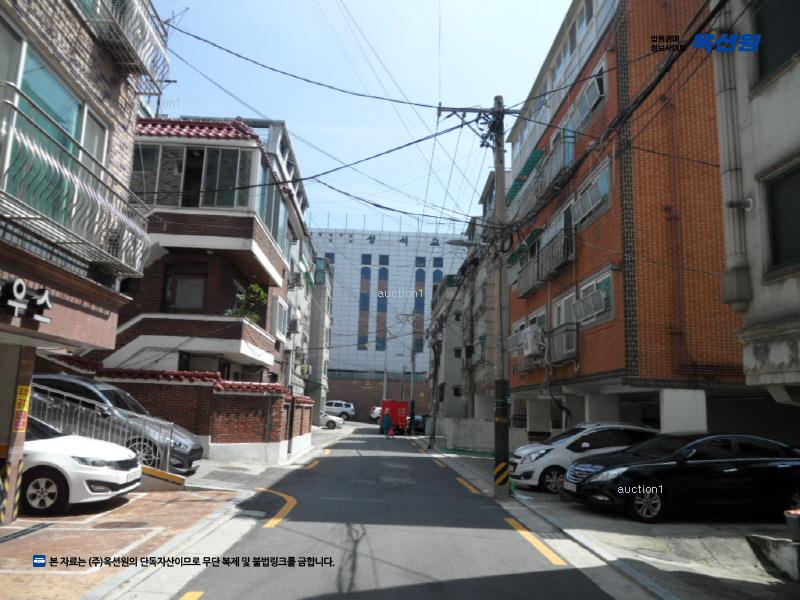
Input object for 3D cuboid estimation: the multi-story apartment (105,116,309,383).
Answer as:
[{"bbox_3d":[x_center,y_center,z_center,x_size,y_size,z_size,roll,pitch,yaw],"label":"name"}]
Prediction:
[{"bbox_3d":[-8.214,0.384,24.741,6.700,10.800,11.500,2,-10,-2],"label":"multi-story apartment"}]

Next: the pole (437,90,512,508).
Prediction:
[{"bbox_3d":[1.624,-0.323,13.371,1.770,8.770,0.400,2,-10,-2],"label":"pole"}]

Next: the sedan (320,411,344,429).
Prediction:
[{"bbox_3d":[-6.229,8.760,46.154,4.300,1.470,1.770,2,-10,-2],"label":"sedan"}]

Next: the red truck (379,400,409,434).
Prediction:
[{"bbox_3d":[-0.303,8.837,47.100,1.850,2.480,4.800,2,-10,-2],"label":"red truck"}]

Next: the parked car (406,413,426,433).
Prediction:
[{"bbox_3d":[1.251,9.693,48.782,1.800,1.470,4.300,2,-10,-2],"label":"parked car"}]

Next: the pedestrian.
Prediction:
[{"bbox_3d":[-0.676,7.641,38.253,0.500,1.660,0.350,2,-10,-2],"label":"pedestrian"}]

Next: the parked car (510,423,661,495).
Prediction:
[{"bbox_3d":[4.344,3.587,14.482,3.600,1.520,1.600,3,-10,-8],"label":"parked car"}]

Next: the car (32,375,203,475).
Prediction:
[{"bbox_3d":[-6.358,2.394,12.913,4.600,1.500,1.820,15,-12,-5],"label":"car"}]

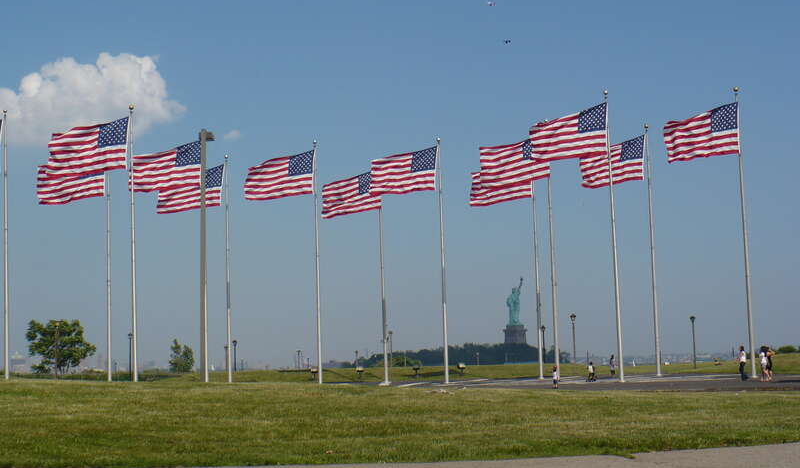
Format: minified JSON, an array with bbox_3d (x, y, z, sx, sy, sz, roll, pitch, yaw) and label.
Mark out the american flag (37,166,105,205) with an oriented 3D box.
[{"bbox_3d":[-20.565,-3.507,78.034,4.250,3.410,0.500,-1,-6,-7],"label":"american flag"}]

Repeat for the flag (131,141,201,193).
[{"bbox_3d":[-14.818,-4.284,79.200,4.600,3.200,0.800,-3,-6,12],"label":"flag"}]

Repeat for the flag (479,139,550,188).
[{"bbox_3d":[6.976,-4.519,75.446,4.320,3.560,0.500,-1,-6,-7],"label":"flag"}]

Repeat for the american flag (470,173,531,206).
[{"bbox_3d":[6.861,-3.592,84.568,4.360,3.520,0.500,-1,-6,-7],"label":"american flag"}]

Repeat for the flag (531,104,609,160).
[{"bbox_3d":[9.176,-5.546,67.859,4.320,3.230,0.500,-1,-6,-7],"label":"flag"}]

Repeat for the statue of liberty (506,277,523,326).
[{"bbox_3d":[107.812,63.281,1170.000,14.000,46.000,12.000,-7,-7,38],"label":"statue of liberty"}]

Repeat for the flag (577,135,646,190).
[{"bbox_3d":[13.299,-4.513,78.102,4.230,3.410,0.500,-1,-6,-7],"label":"flag"}]

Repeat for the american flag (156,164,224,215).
[{"bbox_3d":[-13.544,-2.880,80.780,4.195,3.146,0.600,-1,-6,-9],"label":"american flag"}]

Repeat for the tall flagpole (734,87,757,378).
[{"bbox_3d":[17.866,-0.143,64.597,0.280,15.200,0.280,-2,-6,0],"label":"tall flagpole"}]

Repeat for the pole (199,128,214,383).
[{"bbox_3d":[-7.481,0.846,48.000,0.650,9.850,0.400,-5,-7,25],"label":"pole"}]

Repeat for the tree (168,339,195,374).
[{"bbox_3d":[-26.262,14.664,150.000,3.200,4.300,3.100,-2,-6,0],"label":"tree"}]

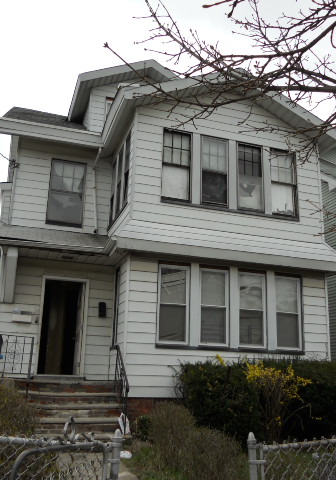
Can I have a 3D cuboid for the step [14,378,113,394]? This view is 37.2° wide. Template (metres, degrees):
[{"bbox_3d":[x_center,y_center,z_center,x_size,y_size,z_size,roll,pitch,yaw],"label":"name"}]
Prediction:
[{"bbox_3d":[-1.834,2.707,9.191,1.890,0.200,0.350,6,-16,-17],"label":"step"}]

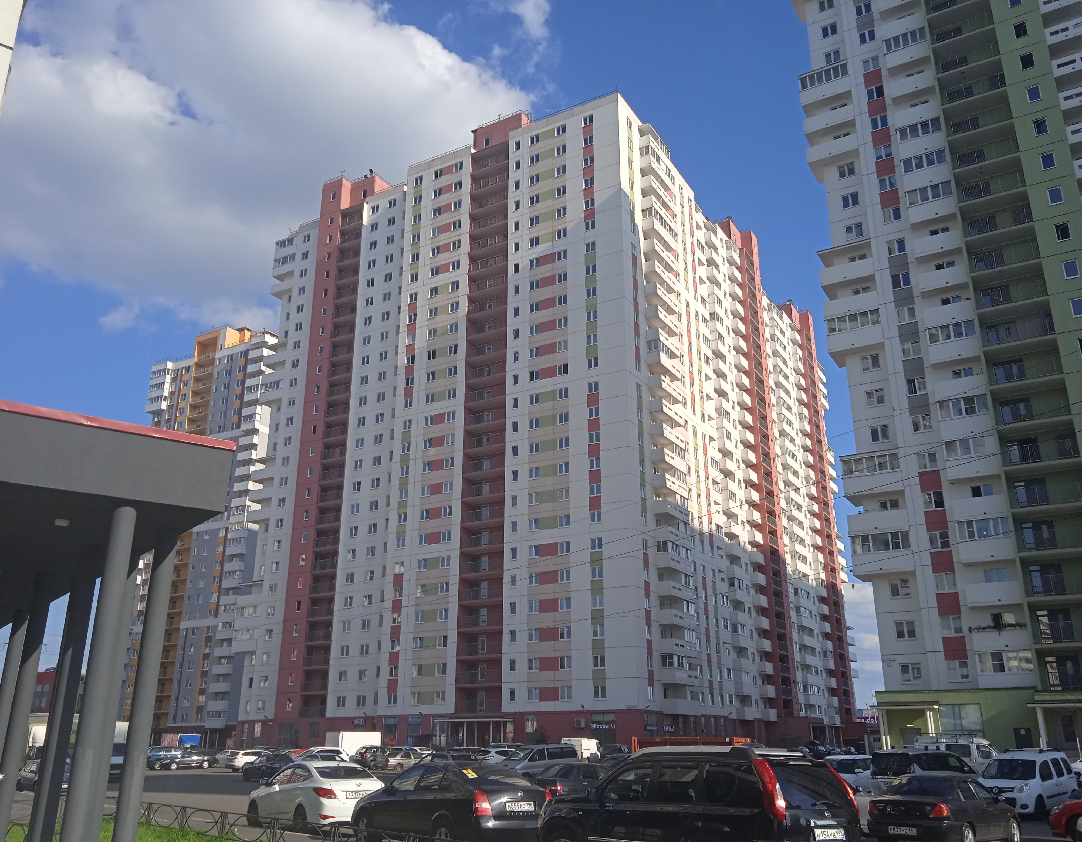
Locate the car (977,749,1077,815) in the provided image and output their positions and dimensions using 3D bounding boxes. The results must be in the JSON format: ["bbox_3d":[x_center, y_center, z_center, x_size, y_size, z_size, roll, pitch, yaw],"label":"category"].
[{"bbox_3d":[14.376,10.806,27.044,1.830,1.840,4.220,-18,-27,41],"label":"car"}]

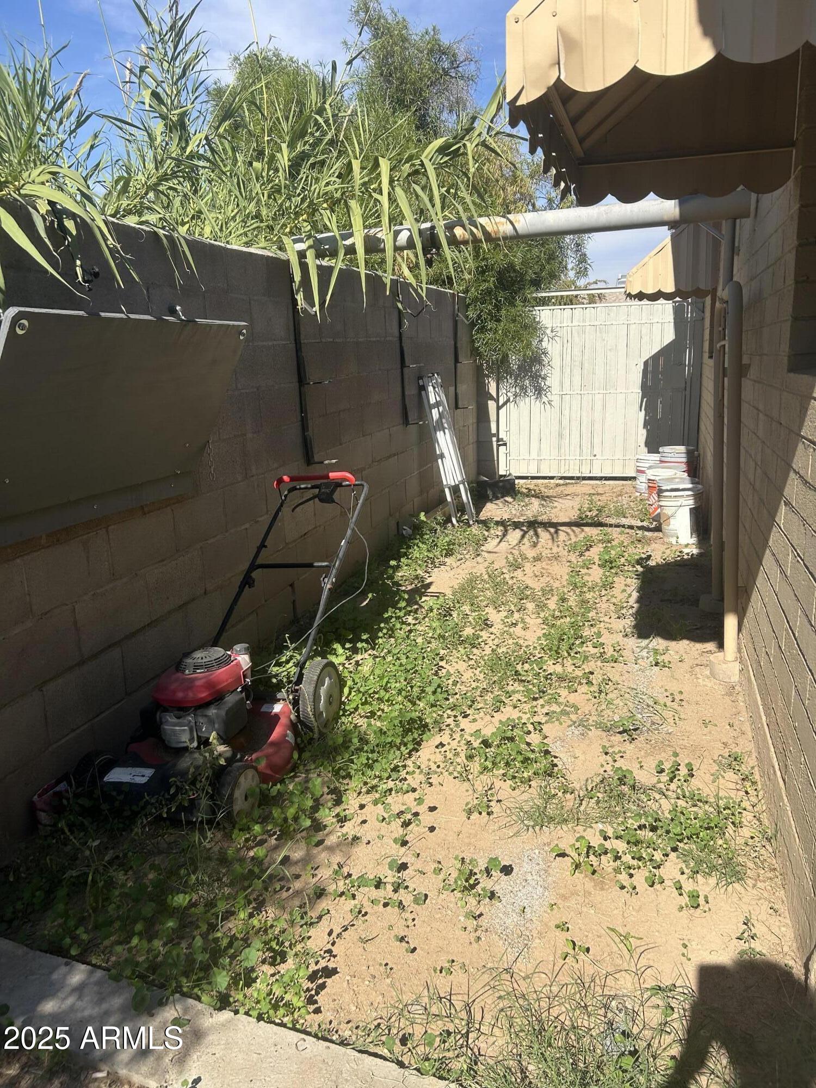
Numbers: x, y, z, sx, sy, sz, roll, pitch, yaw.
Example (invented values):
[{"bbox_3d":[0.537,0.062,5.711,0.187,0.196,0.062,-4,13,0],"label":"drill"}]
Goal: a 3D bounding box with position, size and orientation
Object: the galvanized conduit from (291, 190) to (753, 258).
[{"bbox_3d":[0.489,-1.700,4.398,2.501,0.140,0.140,2,14,20],"label":"galvanized conduit"}]

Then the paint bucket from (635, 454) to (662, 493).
[{"bbox_3d":[2.293,-0.640,7.691,0.305,0.370,0.305,1,14,17],"label":"paint bucket"}]

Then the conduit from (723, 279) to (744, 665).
[{"bbox_3d":[1.314,-0.256,3.301,0.060,1.553,0.060,0,13,17],"label":"conduit"}]

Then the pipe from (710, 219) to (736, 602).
[{"bbox_3d":[1.610,-0.622,4.163,0.060,1.939,0.060,1,14,17],"label":"pipe"}]

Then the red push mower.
[{"bbox_3d":[-0.588,0.274,3.114,0.580,0.870,1.580,1,14,17],"label":"red push mower"}]

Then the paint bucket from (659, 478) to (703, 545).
[{"bbox_3d":[1.913,-0.197,5.742,0.310,0.370,0.310,1,14,17],"label":"paint bucket"}]

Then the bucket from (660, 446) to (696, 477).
[{"bbox_3d":[2.357,-0.632,7.143,0.315,0.385,0.315,1,14,17],"label":"bucket"}]

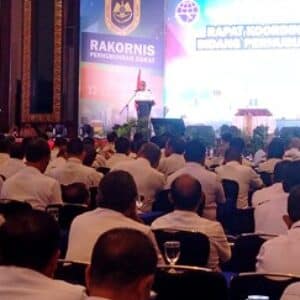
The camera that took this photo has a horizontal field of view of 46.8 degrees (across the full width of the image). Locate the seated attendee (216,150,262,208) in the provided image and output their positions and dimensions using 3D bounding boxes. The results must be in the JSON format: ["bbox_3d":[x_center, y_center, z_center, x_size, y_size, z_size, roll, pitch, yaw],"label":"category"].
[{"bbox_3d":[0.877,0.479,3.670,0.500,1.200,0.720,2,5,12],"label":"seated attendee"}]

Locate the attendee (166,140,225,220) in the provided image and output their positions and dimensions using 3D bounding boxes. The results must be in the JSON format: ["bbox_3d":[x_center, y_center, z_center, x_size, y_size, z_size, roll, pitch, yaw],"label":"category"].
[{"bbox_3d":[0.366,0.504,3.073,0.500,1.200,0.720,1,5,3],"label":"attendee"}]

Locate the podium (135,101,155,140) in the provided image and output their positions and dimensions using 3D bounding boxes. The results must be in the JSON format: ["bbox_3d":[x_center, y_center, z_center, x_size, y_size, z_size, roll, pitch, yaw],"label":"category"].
[{"bbox_3d":[-0.142,-0.780,9.350,0.540,1.100,0.450,0,5,-5],"label":"podium"}]

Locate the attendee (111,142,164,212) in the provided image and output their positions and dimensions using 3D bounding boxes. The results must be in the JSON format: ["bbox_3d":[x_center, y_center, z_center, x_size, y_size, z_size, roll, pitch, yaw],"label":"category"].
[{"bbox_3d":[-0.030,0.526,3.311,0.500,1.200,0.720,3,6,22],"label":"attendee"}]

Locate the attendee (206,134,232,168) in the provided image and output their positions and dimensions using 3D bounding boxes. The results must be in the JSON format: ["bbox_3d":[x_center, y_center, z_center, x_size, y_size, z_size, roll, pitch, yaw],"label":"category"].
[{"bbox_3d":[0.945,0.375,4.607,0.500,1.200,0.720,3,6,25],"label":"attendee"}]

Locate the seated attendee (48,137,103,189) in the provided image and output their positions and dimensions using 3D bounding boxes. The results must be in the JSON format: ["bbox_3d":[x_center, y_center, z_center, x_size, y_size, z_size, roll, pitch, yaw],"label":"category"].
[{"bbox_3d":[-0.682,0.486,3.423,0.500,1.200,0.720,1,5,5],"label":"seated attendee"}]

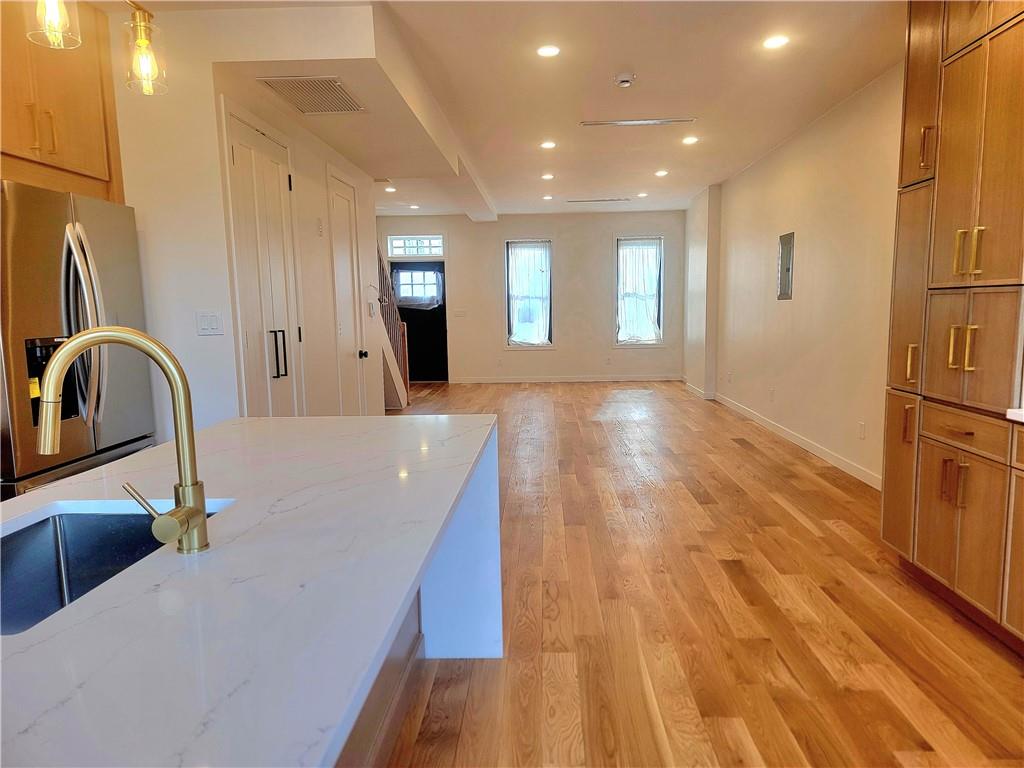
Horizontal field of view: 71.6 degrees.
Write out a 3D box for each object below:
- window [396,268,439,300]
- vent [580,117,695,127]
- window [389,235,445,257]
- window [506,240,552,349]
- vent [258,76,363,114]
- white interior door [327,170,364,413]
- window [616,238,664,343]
[{"bbox_3d":[-1.636,-1.730,12.353,0.789,0.534,0.050,0,6,3],"label":"window"},{"bbox_3d":[1.052,-2.203,5.951,0.951,0.030,0.120,0,6,3],"label":"vent"},{"bbox_3d":[-1.639,-2.372,12.181,0.951,0.363,0.100,0,6,3],"label":"window"},{"bbox_3d":[0.297,-1.549,12.079,0.782,1.822,0.120,0,6,3],"label":"window"},{"bbox_3d":[-1.163,-1.725,4.245,0.421,0.030,0.738,0,6,3],"label":"vent"},{"bbox_3d":[-1.416,-0.518,6.109,0.050,2.373,0.681,0,6,3],"label":"white interior door"},{"bbox_3d":[2.150,-1.570,11.977,0.770,1.807,0.120,0,6,3],"label":"window"}]

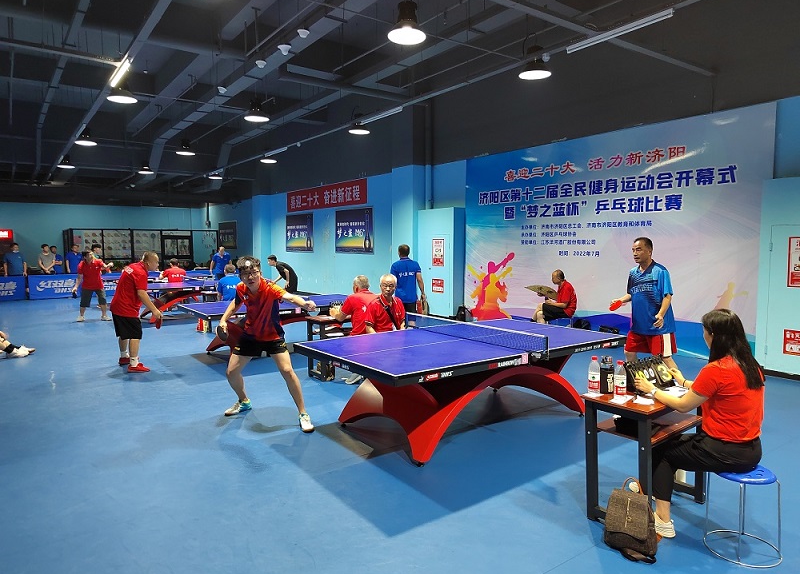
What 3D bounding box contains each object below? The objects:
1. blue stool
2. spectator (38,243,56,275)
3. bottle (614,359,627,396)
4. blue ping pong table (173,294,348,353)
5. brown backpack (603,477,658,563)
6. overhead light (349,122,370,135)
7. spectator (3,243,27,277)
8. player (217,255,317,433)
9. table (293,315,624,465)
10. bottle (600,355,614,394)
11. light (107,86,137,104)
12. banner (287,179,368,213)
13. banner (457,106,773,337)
[{"bbox_3d":[1.823,1.165,2.835,0.350,0.455,0.350,0,4,0],"label":"blue stool"},{"bbox_3d":[-11.347,-0.517,17.118,0.520,1.730,0.320,-3,5,-36],"label":"spectator"},{"bbox_3d":[1.346,0.544,3.236,0.068,0.218,0.068,-3,5,-36],"label":"bottle"},{"bbox_3d":[-1.797,0.576,8.258,2.740,0.860,1.640,-3,5,-36],"label":"blue ping pong table"},{"bbox_3d":[1.243,1.226,2.842,0.255,0.330,0.190,2,5,29],"label":"brown backpack"},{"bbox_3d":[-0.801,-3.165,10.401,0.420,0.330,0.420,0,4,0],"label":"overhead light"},{"bbox_3d":[-12.185,-0.485,16.800,0.580,1.750,0.340,-3,5,-35],"label":"spectator"},{"bbox_3d":[-1.189,0.488,4.892,0.900,1.550,0.750,-1,4,-9],"label":"player"},{"bbox_3d":[0.625,0.819,4.952,2.740,0.860,1.640,-3,5,-36],"label":"table"},{"bbox_3d":[1.249,0.520,3.191,0.080,0.222,0.080,0,4,0],"label":"bottle"},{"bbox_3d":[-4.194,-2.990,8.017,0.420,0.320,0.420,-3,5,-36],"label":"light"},{"bbox_3d":[-2.294,-2.658,15.786,0.050,0.660,4.550,-3,5,-38],"label":"banner"},{"bbox_3d":[3.229,-0.908,9.525,0.050,3.500,5.950,-3,5,-36],"label":"banner"}]

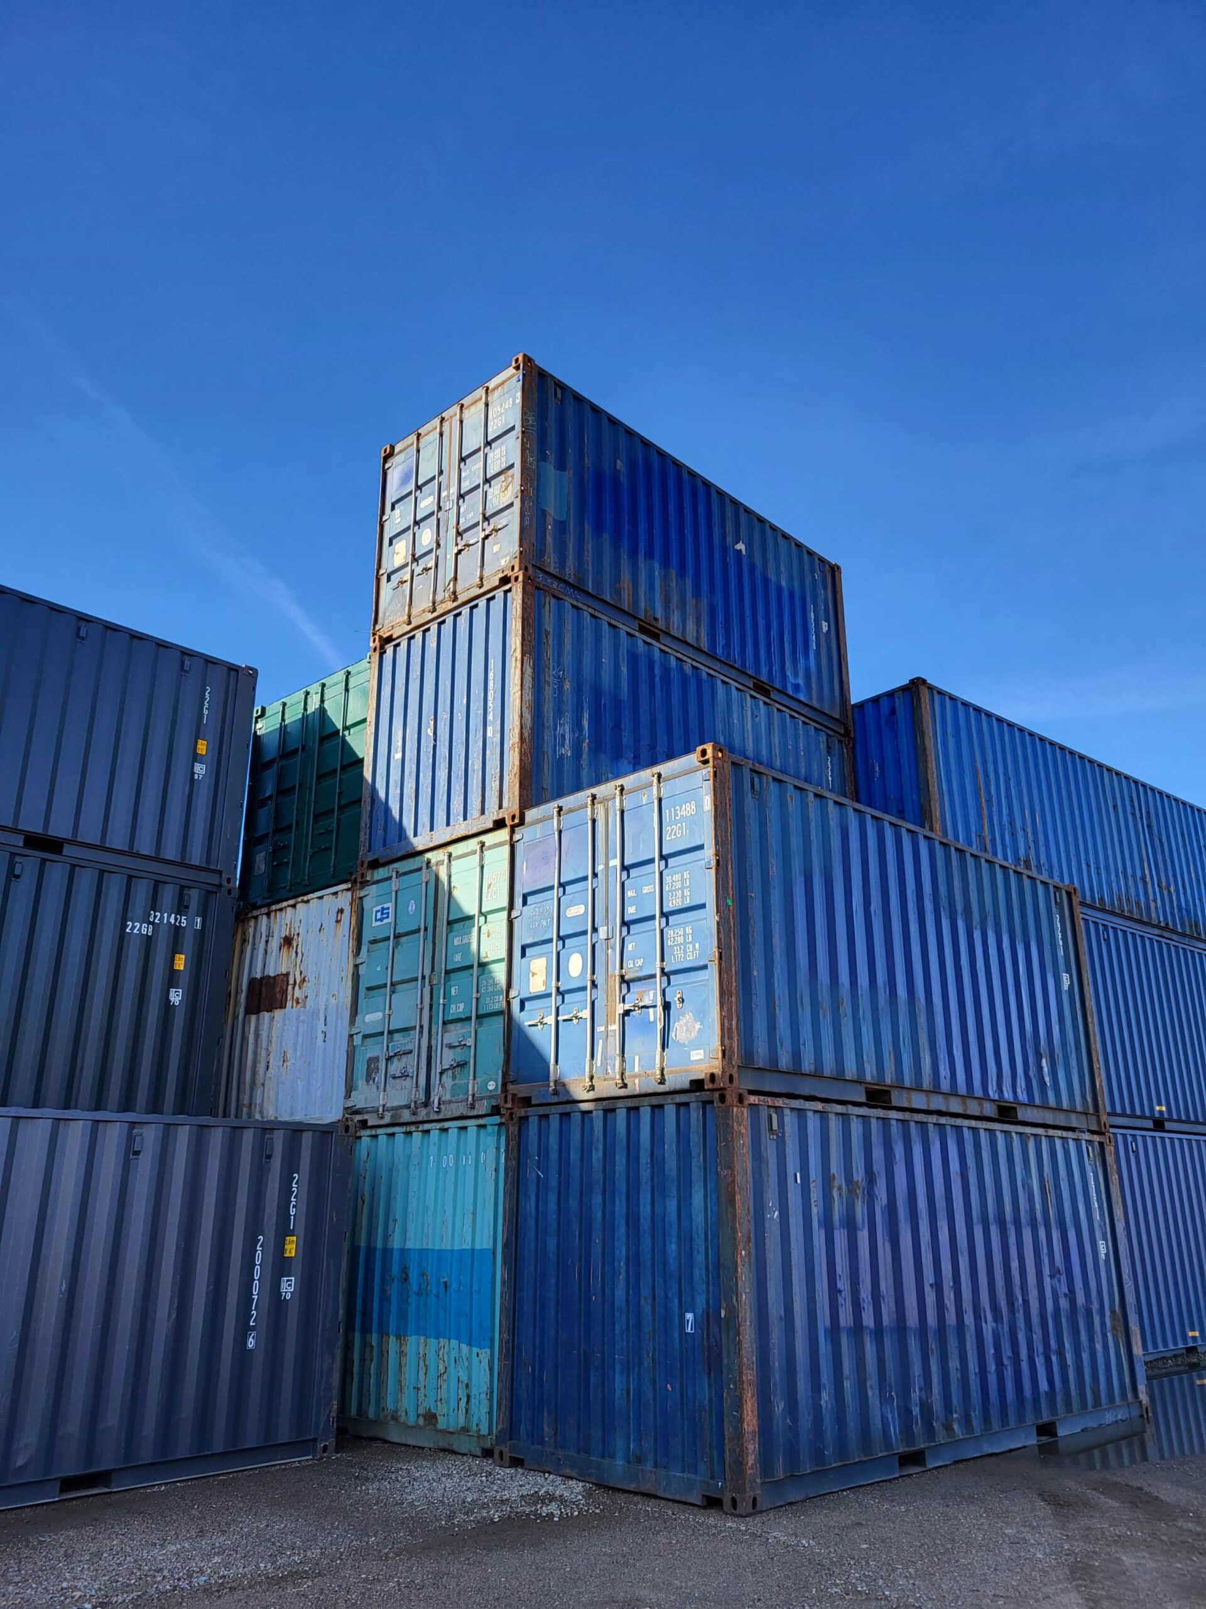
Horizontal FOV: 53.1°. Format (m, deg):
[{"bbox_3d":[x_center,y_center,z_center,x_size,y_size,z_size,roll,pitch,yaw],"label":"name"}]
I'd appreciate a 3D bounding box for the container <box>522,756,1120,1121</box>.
[{"bbox_3d":[2.179,1.738,11.681,6.058,2.591,2.438,18,-26,-41],"label":"container"}]

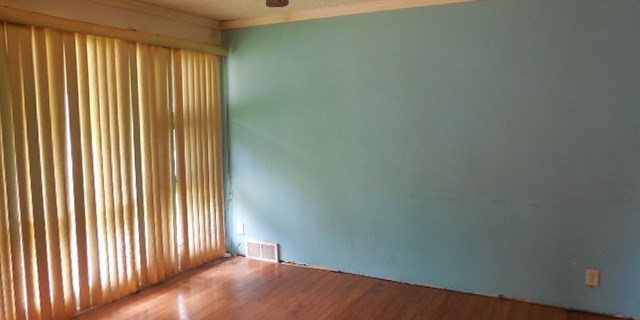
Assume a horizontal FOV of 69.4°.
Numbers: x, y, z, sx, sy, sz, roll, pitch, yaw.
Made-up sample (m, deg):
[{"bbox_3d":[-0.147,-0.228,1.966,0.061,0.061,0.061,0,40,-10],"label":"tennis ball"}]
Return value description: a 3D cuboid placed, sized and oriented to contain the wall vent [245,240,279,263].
[{"bbox_3d":[-0.591,0.923,4.646,0.370,0.172,0.030,3,6,27],"label":"wall vent"}]

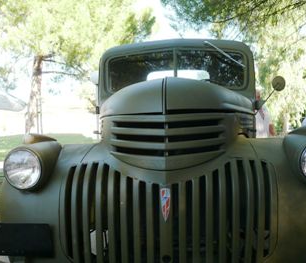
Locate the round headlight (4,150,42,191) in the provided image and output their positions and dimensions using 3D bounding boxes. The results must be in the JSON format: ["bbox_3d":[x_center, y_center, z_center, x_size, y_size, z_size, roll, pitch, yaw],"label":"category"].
[{"bbox_3d":[-0.600,0.173,1.630,0.190,0.190,0.100,-1,1,8],"label":"round headlight"}]

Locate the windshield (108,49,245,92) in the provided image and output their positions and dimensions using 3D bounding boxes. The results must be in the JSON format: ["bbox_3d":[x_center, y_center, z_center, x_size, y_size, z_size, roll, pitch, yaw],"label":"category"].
[{"bbox_3d":[0.193,-0.500,2.920,1.120,0.360,0.130,-1,-11,6],"label":"windshield"}]

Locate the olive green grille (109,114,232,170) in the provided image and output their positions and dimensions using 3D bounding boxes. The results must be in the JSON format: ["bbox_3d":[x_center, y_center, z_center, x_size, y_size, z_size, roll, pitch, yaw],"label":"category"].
[{"bbox_3d":[0.072,0.045,1.610,0.555,0.245,0.170,-1,-5,6],"label":"olive green grille"}]

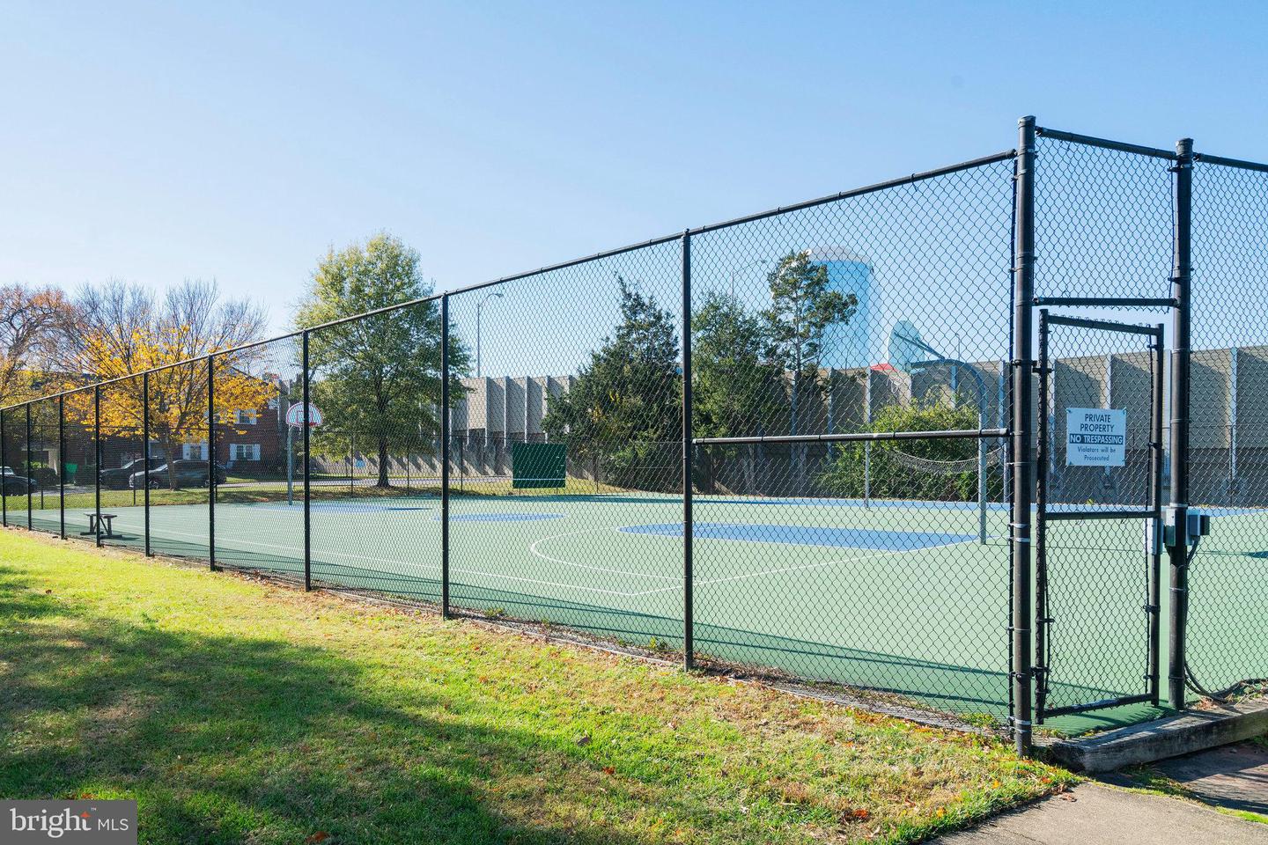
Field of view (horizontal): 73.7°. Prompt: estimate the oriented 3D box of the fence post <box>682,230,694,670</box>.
[{"bbox_3d":[0.386,0.195,6.050,0.063,3.157,0.063,0,-1,0],"label":"fence post"}]

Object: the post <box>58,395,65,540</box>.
[{"bbox_3d":[-12.527,0.976,18.500,0.063,3.167,0.063,-1,-1,44],"label":"post"}]

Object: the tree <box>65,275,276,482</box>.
[{"bbox_3d":[-24.865,-2.031,45.000,10.800,11.100,10.300,0,-1,-29],"label":"tree"}]

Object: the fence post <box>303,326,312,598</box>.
[{"bbox_3d":[-3.955,0.473,10.220,0.063,3.151,0.063,-1,-1,44],"label":"fence post"}]

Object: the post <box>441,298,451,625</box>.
[{"bbox_3d":[-1.818,0.325,8.160,0.063,3.138,0.063,-1,-1,44],"label":"post"}]

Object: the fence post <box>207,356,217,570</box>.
[{"bbox_3d":[-6.171,0.587,12.360,0.063,3.145,0.063,-1,-1,44],"label":"fence post"}]

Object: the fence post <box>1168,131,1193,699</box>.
[{"bbox_3d":[3.170,0.006,4.900,0.080,3.321,0.080,-1,-1,44],"label":"fence post"}]

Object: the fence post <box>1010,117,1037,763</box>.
[{"bbox_3d":[2.050,0.070,4.440,0.080,3.368,0.080,-1,-1,44],"label":"fence post"}]

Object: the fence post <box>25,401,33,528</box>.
[{"bbox_3d":[-14.853,1.071,20.750,0.063,3.114,0.063,0,-1,0],"label":"fence post"}]

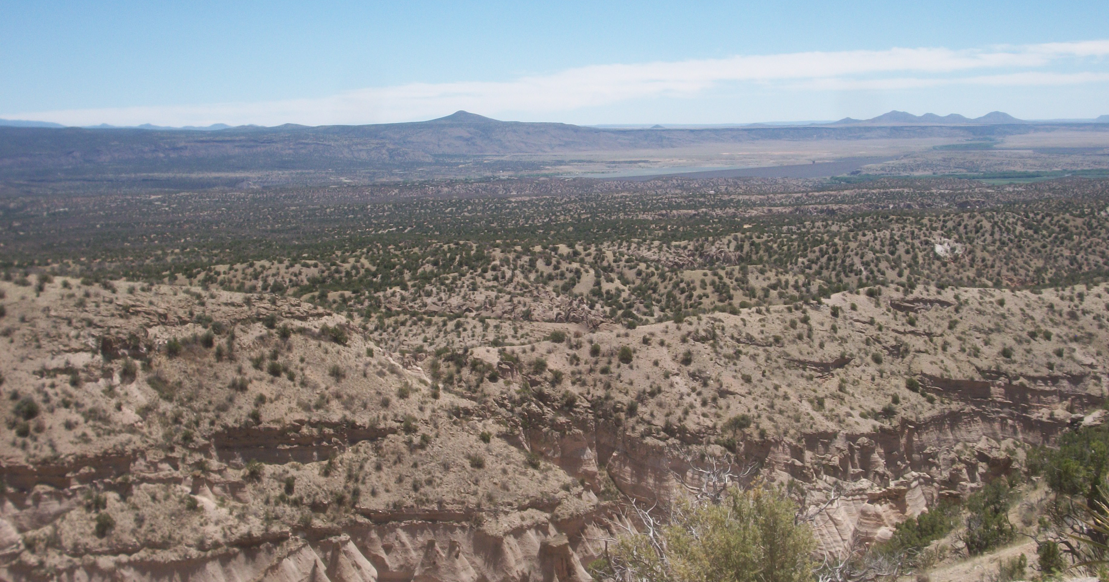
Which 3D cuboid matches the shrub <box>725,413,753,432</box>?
[{"bbox_3d":[18.890,13.590,145.000,2.700,1.800,2.400,0,7,0],"label":"shrub"}]

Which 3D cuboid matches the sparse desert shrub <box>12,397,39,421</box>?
[{"bbox_3d":[-45.780,10.160,122.000,2.200,1.900,2.100,0,7,0],"label":"sparse desert shrub"}]

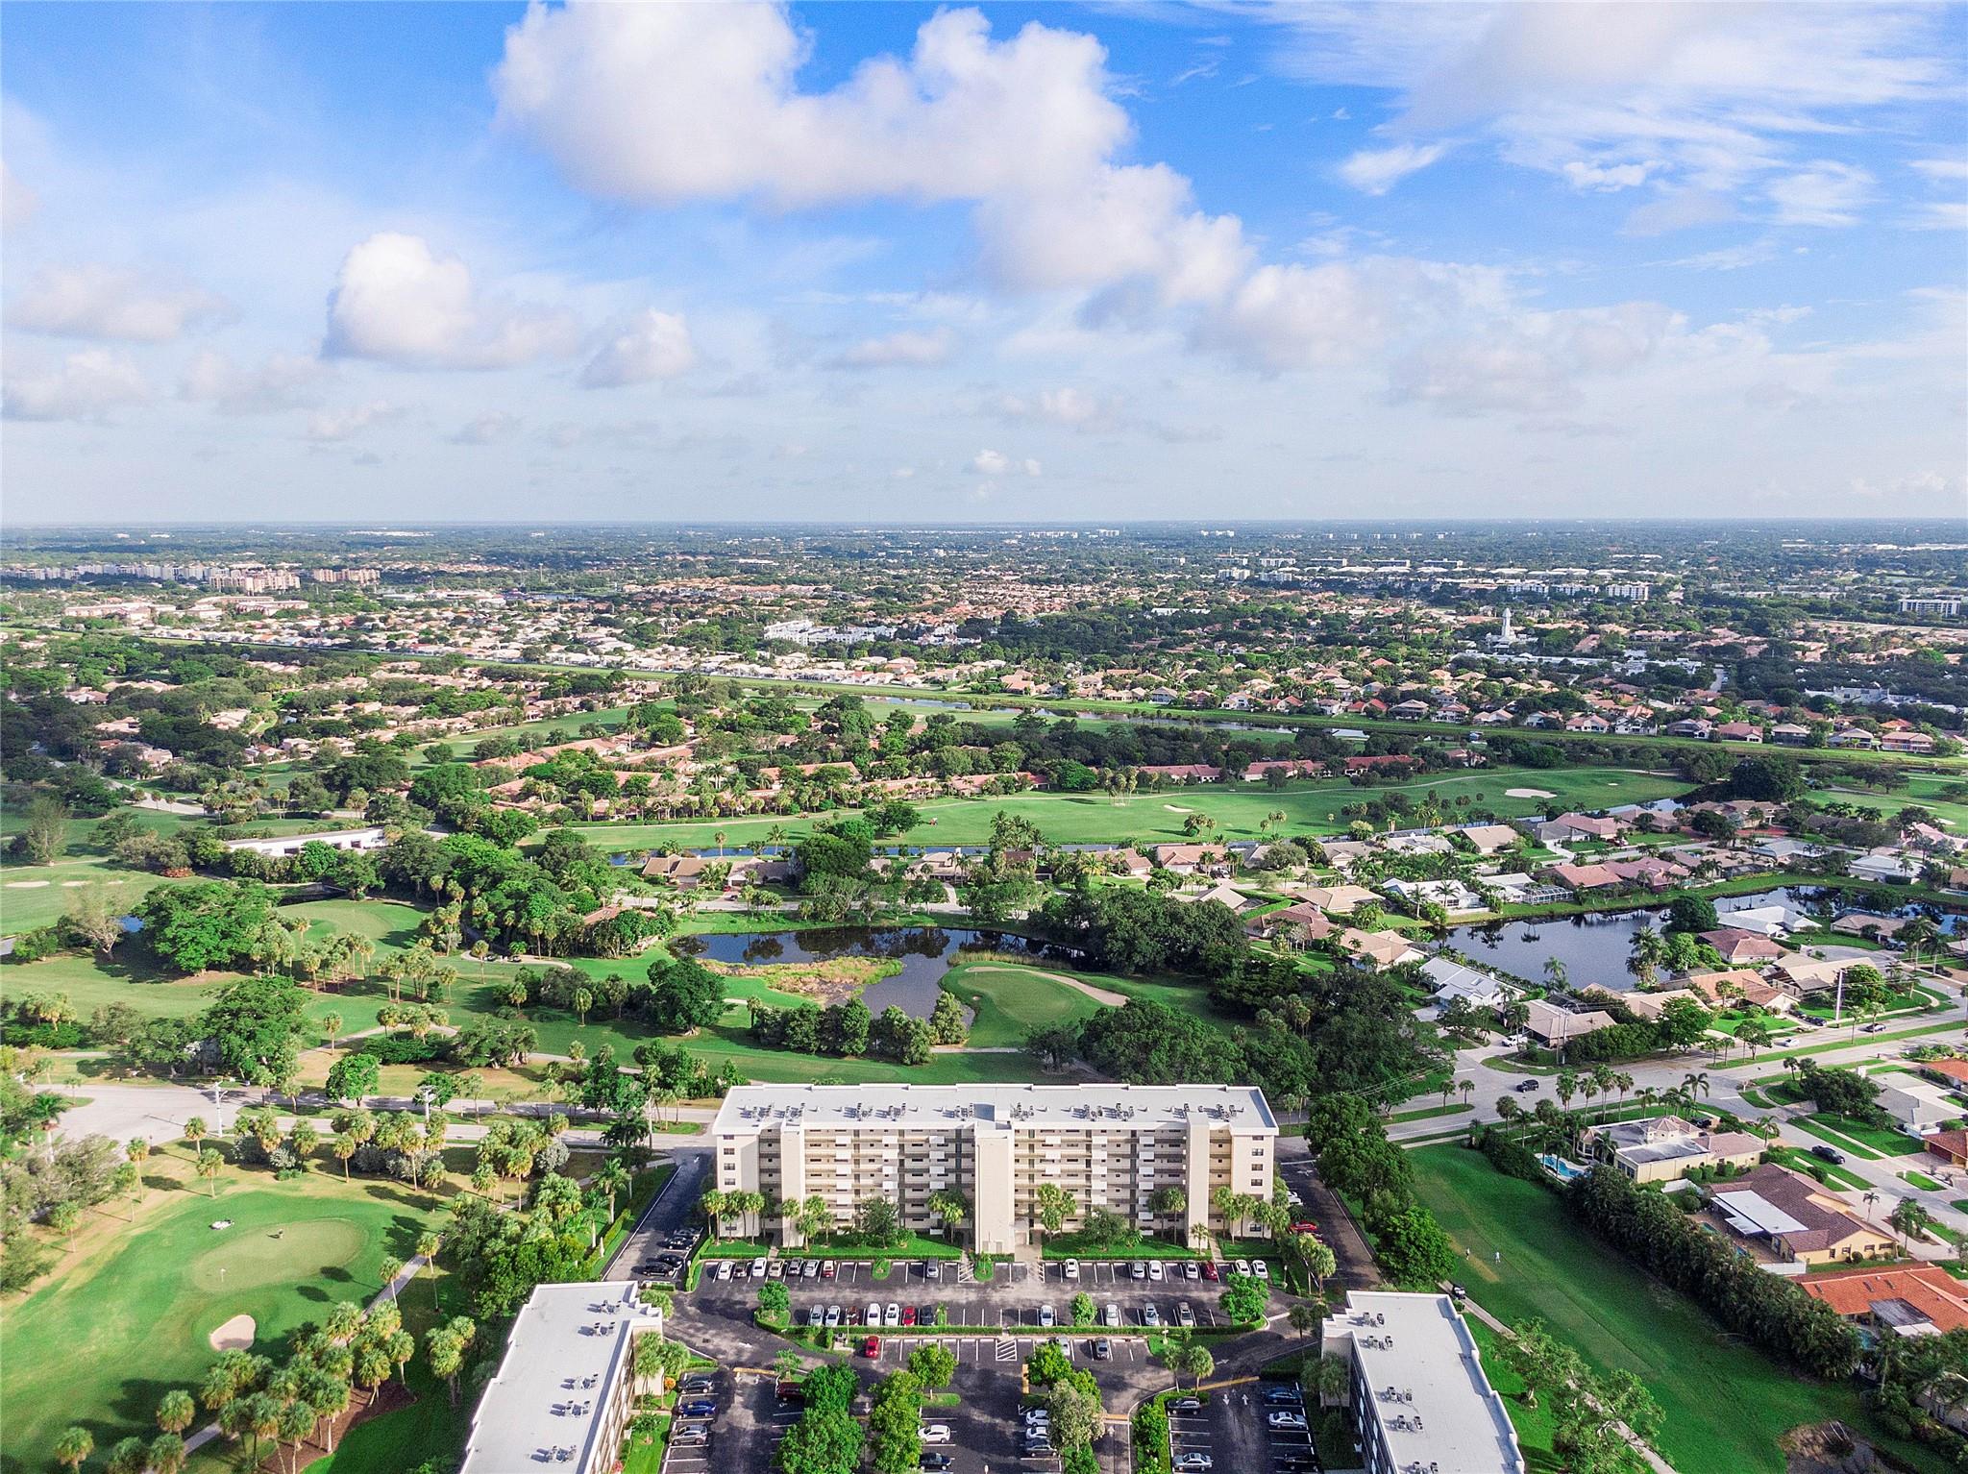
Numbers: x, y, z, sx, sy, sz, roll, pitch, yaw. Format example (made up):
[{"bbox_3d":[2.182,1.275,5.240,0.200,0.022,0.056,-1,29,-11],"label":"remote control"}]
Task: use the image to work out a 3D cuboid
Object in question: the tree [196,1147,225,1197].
[{"bbox_3d":[-138.067,77.930,243.645,4.700,9.200,4.700,0,9,0],"label":"tree"}]

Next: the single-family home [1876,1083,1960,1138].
[{"bbox_3d":[186.840,73.690,275.600,18.500,4.500,20.500,-2,10,-14],"label":"single-family home"}]

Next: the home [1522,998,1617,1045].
[{"bbox_3d":[135.170,66.460,320.150,20.500,4.500,17.000,-3,10,-20],"label":"home"}]

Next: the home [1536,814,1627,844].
[{"bbox_3d":[222.140,34.635,511.593,28.000,6.000,21.000,-4,10,-21],"label":"home"}]

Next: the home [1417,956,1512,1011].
[{"bbox_3d":[117.810,62.360,343.750,20.500,5.000,24.500,-5,10,-27],"label":"home"}]

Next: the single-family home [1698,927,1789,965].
[{"bbox_3d":[209.660,57.210,375.560,18.500,4.500,19.500,-1,9,-4],"label":"single-family home"}]

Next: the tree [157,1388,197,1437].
[{"bbox_3d":[-103.071,88.530,174.956,4.900,10.000,4.900,0,9,0],"label":"tree"}]

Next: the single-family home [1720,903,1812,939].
[{"bbox_3d":[226.616,53.521,396.333,21.000,5.600,20.500,-6,11,-33],"label":"single-family home"}]

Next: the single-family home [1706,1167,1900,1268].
[{"bbox_3d":[137.220,80.630,232.400,24.000,5.000,23.850,-2,10,-11],"label":"single-family home"}]

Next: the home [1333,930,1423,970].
[{"bbox_3d":[108.631,57.614,374.329,19.500,5.500,20.500,-7,11,-35],"label":"home"}]

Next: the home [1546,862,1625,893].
[{"bbox_3d":[194.783,45.430,446.363,19.000,5.800,18.000,-3,10,-17],"label":"home"}]

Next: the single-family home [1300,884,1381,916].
[{"bbox_3d":[110.700,49.970,419.780,23.000,4.800,22.000,-3,10,-17],"label":"single-family home"}]

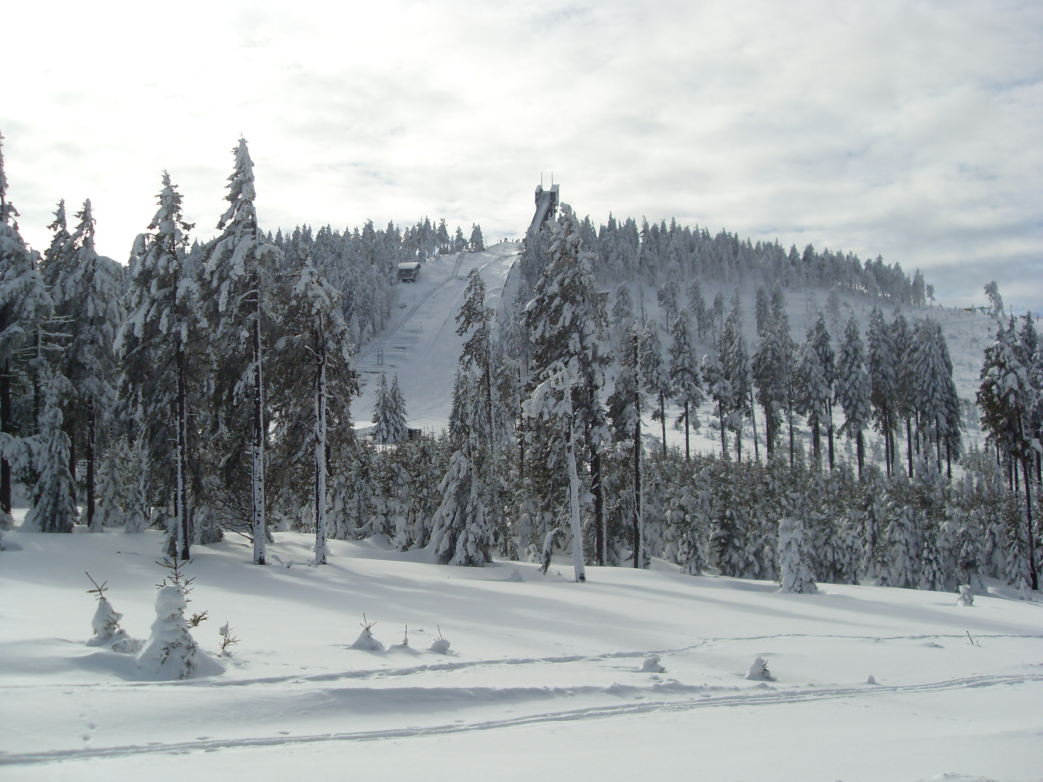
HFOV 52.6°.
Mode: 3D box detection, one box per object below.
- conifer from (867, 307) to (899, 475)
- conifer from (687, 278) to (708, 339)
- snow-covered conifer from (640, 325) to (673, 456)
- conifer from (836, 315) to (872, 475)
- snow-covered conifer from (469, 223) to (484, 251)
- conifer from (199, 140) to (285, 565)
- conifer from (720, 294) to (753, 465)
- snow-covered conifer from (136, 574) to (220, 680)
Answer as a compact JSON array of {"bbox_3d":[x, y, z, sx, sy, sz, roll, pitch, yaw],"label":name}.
[{"bbox_3d":[31.491,0.036,92.000,2.689,14.786,2.689,-1,-4,0],"label":"conifer"},{"bbox_3d":[40.985,-19.120,245.000,4.774,14.198,4.774,-1,-4,0],"label":"conifer"},{"bbox_3d":[12.021,0.654,94.000,2.905,13.544,2.905,-1,-4,0],"label":"snow-covered conifer"},{"bbox_3d":[29.283,0.395,93.000,3.067,14.228,3.067,-1,-4,0],"label":"conifer"},{"bbox_3d":[-18.274,-62.469,430.000,6.313,11.794,6.313,-1,-4,0],"label":"snow-covered conifer"},{"bbox_3d":[-9.939,-1.491,37.500,3.042,15.214,3.042,-1,-4,0],"label":"conifer"},{"bbox_3d":[19.546,-0.536,96.000,3.115,16.674,3.115,-1,-4,0],"label":"conifer"},{"bbox_3d":[-3.513,2.389,10.800,0.791,1.120,0.791,-1,-4,0],"label":"snow-covered conifer"}]

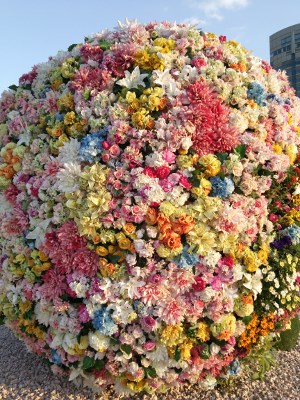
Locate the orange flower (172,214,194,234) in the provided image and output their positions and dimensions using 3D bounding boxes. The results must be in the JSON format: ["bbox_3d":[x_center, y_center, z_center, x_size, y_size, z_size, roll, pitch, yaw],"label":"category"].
[{"bbox_3d":[0.154,0.113,1.487,0.101,0.092,0.072,0,2,-6],"label":"orange flower"}]

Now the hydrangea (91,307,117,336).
[{"bbox_3d":[-0.228,0.610,1.624,0.120,0.140,0.110,-1,23,11],"label":"hydrangea"}]

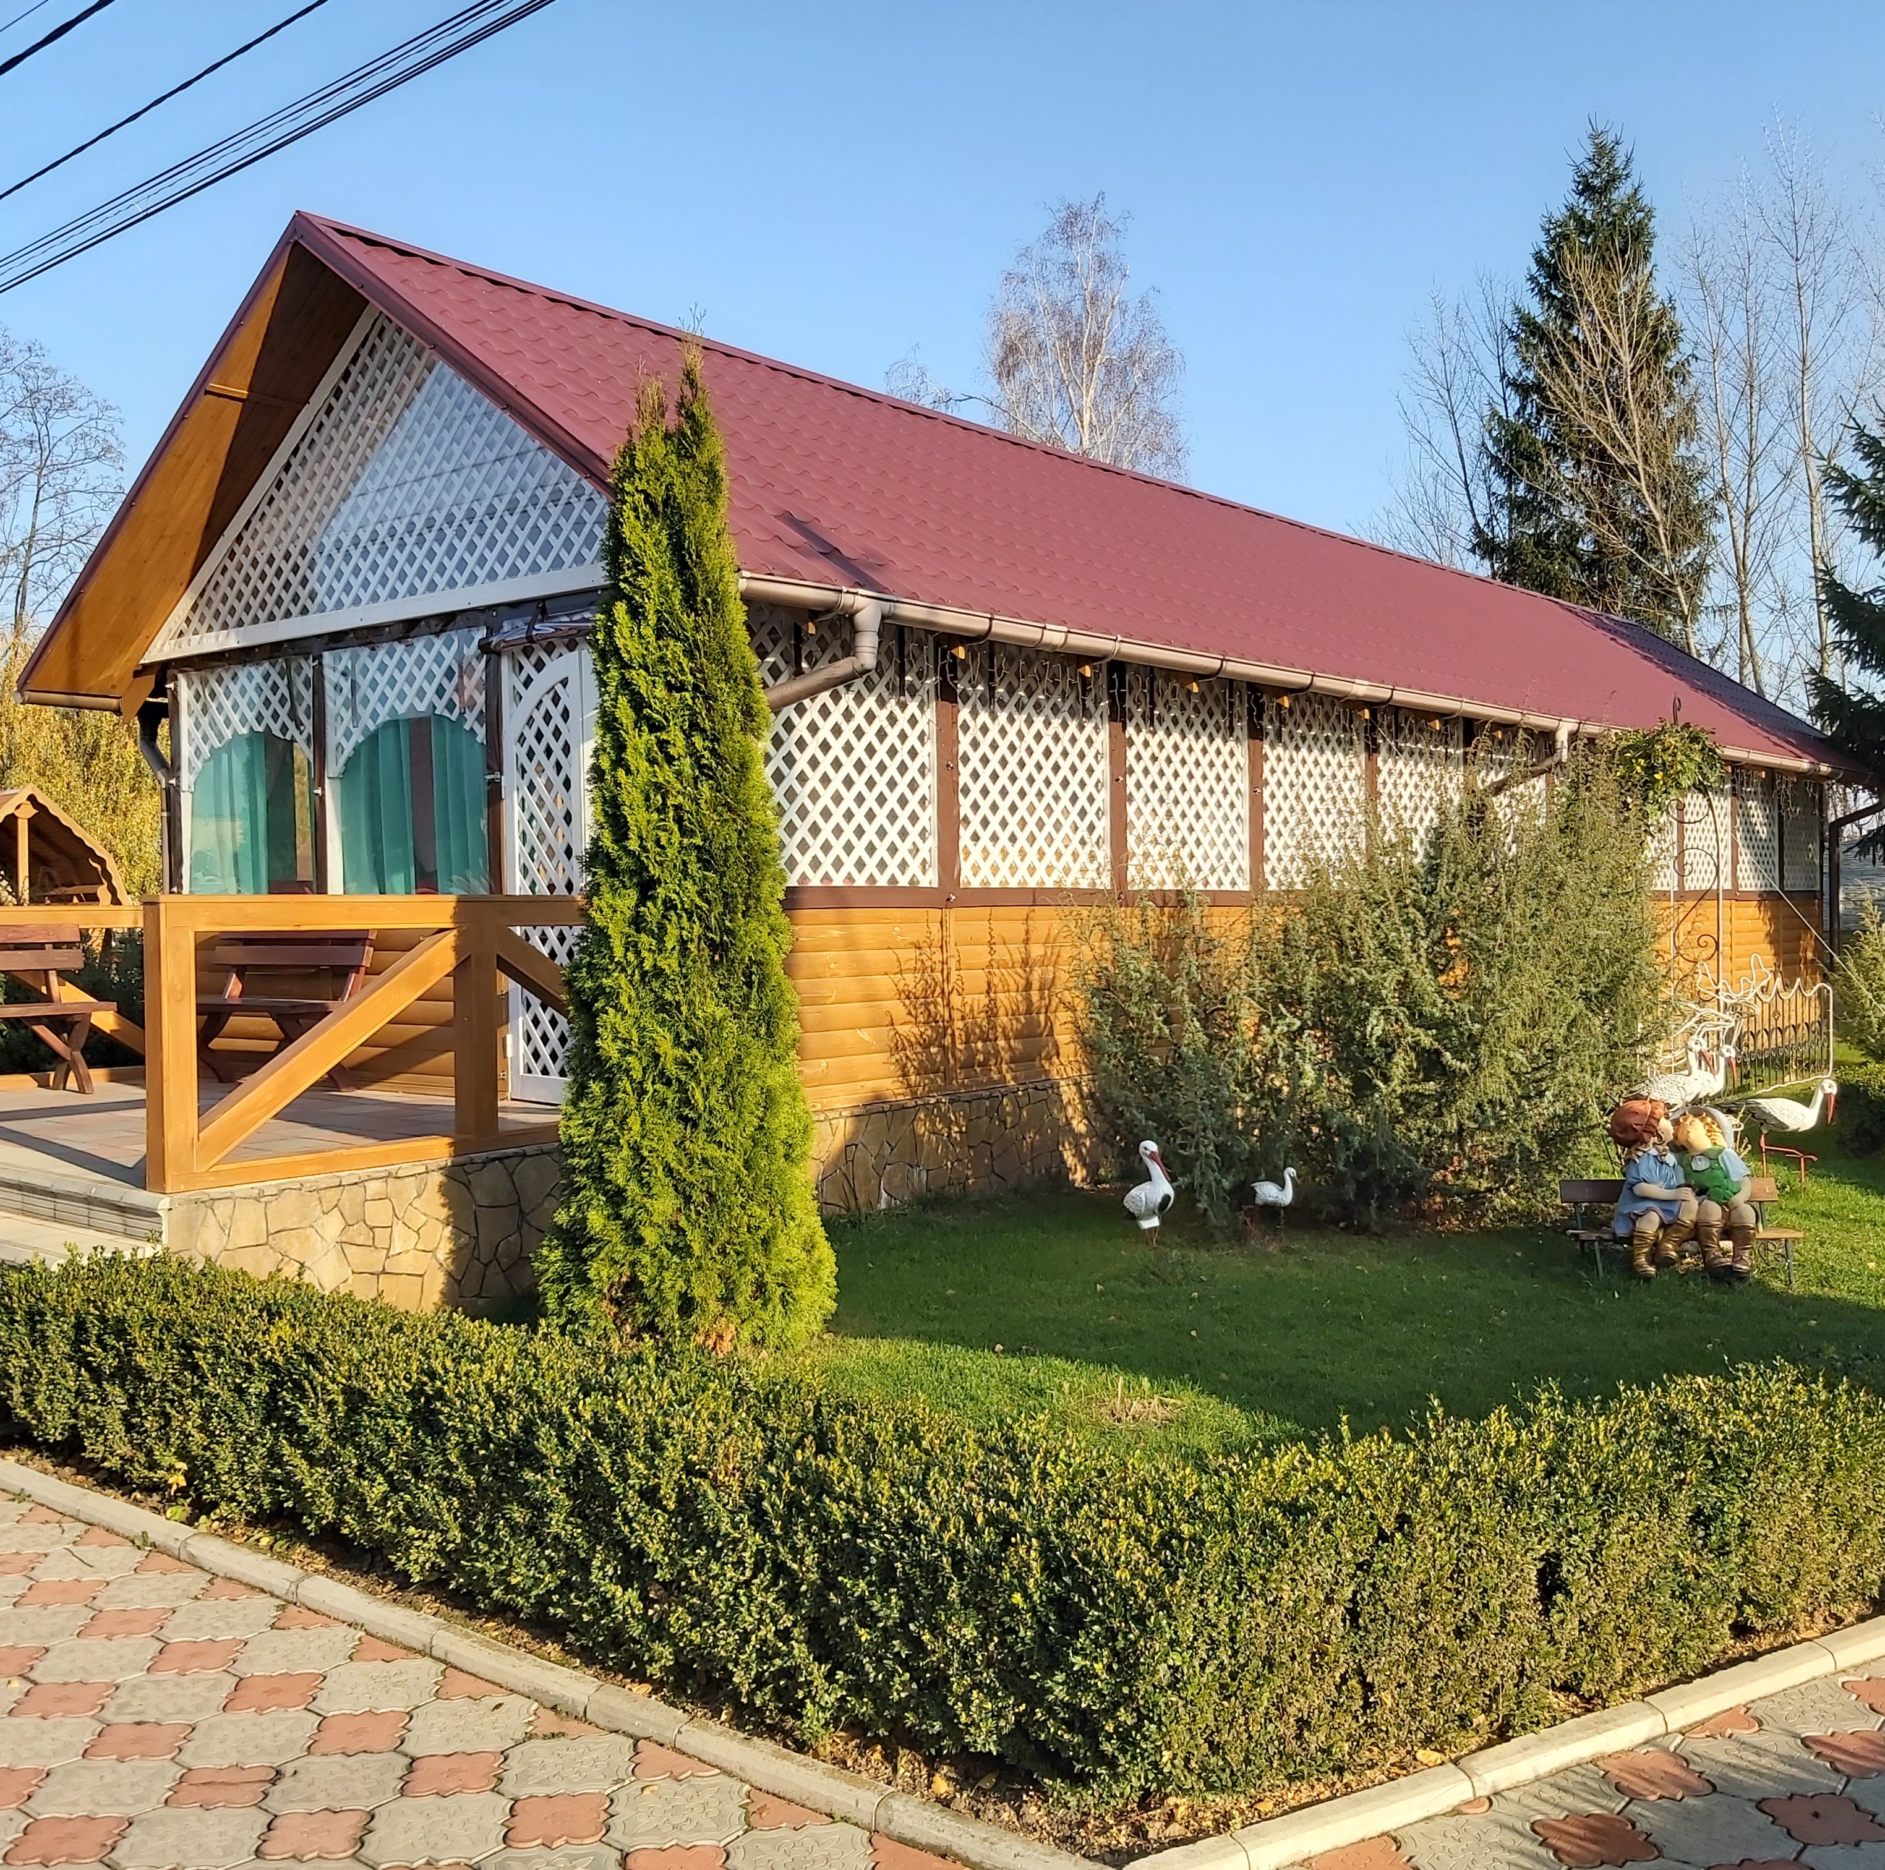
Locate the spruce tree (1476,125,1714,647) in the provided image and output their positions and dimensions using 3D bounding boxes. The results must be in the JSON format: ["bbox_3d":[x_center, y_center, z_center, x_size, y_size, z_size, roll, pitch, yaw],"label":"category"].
[{"bbox_3d":[10.596,-6.478,30.908,4.700,13.500,4.700,0,1,19],"label":"spruce tree"}]

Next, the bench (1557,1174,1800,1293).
[{"bbox_3d":[2.986,1.194,7.629,0.870,0.410,0.350,0,1,3],"label":"bench"}]

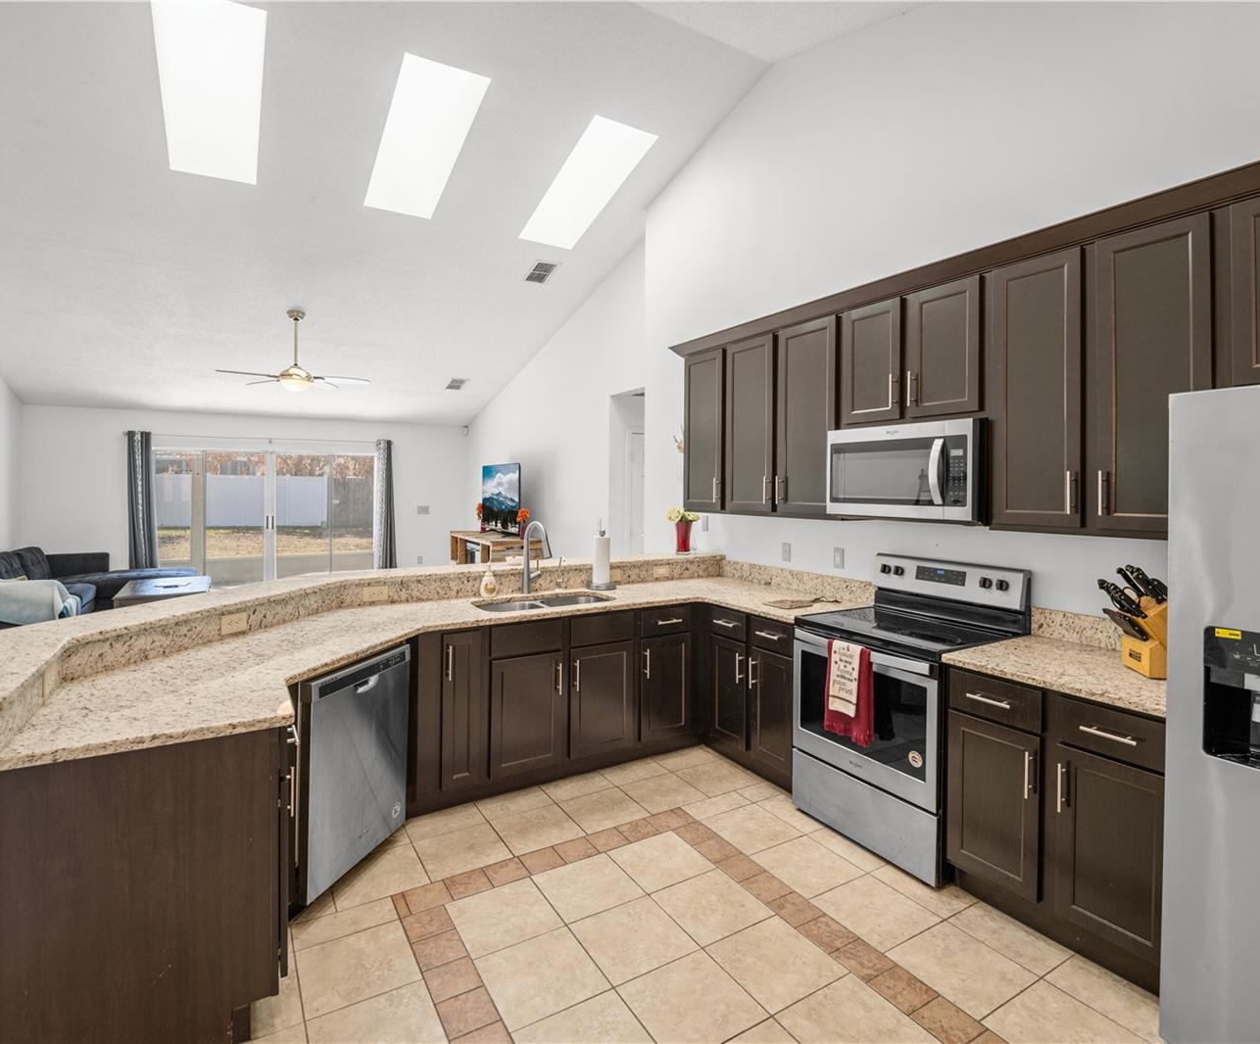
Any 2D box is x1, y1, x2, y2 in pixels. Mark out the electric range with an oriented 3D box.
[{"bbox_3d":[1.282,0.821,2.854,0.705,1.190,0.757,-2,4,-32],"label":"electric range"}]

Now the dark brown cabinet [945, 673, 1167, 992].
[{"bbox_3d":[1.707,1.011,2.273,0.625,0.895,0.696,-2,4,-32],"label":"dark brown cabinet"}]

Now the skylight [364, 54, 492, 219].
[{"bbox_3d":[-1.416,-2.535,4.121,0.500,0.080,1.370,-3,-11,-32],"label":"skylight"}]

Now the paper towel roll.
[{"bbox_3d":[-0.184,0.251,3.930,0.118,0.290,0.118,0,3,0],"label":"paper towel roll"}]

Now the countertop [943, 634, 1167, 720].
[{"bbox_3d":[1.684,0.546,2.233,0.655,0.038,0.696,-2,4,-32],"label":"countertop"}]

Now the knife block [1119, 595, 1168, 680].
[{"bbox_3d":[1.874,0.404,2.135,0.215,0.255,0.140,0,3,9],"label":"knife block"}]

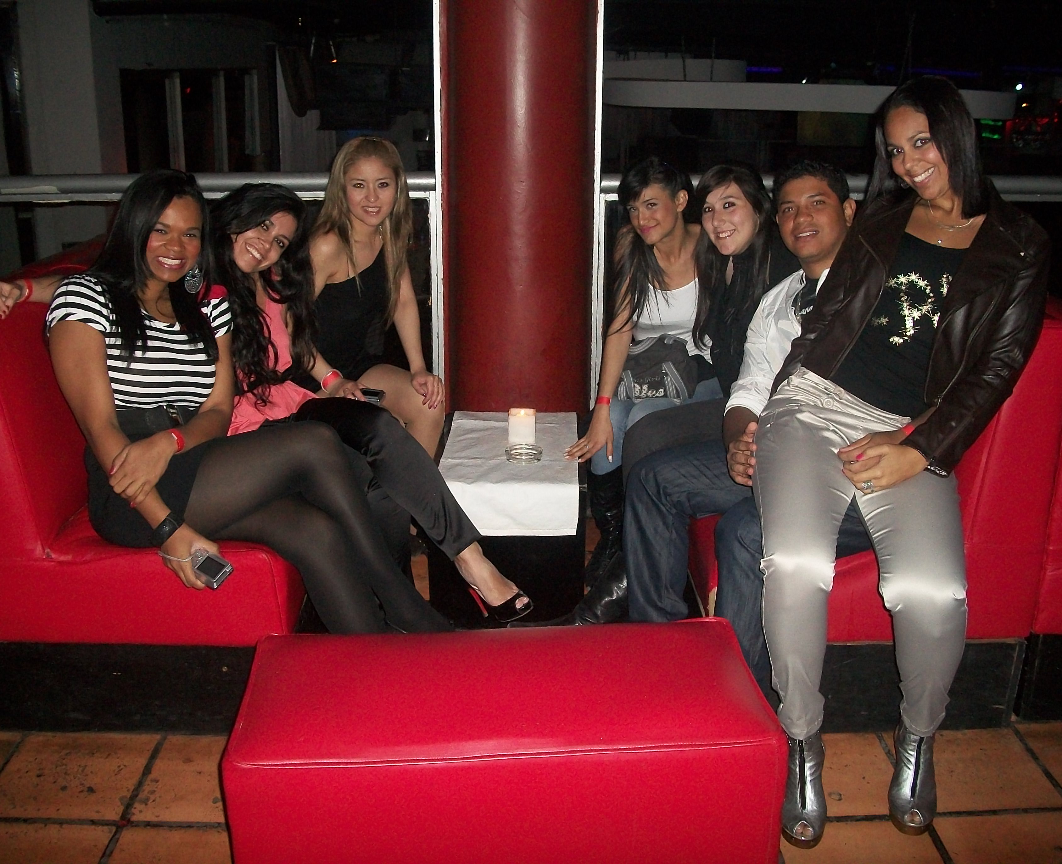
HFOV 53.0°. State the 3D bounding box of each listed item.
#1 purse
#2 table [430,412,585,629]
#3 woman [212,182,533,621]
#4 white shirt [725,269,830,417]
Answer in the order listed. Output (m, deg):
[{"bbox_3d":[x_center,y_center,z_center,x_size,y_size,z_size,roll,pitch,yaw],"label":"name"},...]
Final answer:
[{"bbox_3d":[0.335,-0.174,2.890,0.235,0.180,0.120,5,19,15],"label":"purse"},{"bbox_3d":[-0.061,0.233,3.027,0.410,0.430,0.620,0,18,1],"label":"table"},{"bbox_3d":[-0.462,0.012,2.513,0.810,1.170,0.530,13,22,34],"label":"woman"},{"bbox_3d":[0.644,-0.142,2.496,0.460,0.520,0.340,15,24,38],"label":"white shirt"}]

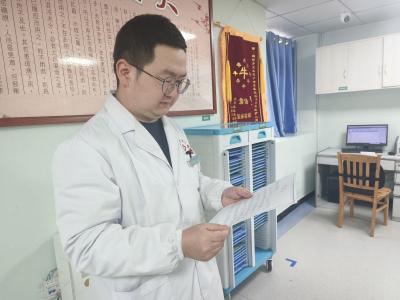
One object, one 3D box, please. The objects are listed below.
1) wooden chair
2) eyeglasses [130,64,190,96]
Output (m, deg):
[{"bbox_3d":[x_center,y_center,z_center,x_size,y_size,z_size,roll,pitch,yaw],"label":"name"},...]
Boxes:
[{"bbox_3d":[1.874,0.463,3.044,0.460,0.870,0.425,-10,10,-38],"label":"wooden chair"},{"bbox_3d":[-0.114,-0.194,0.690,0.142,0.048,0.143,30,22,13],"label":"eyeglasses"}]

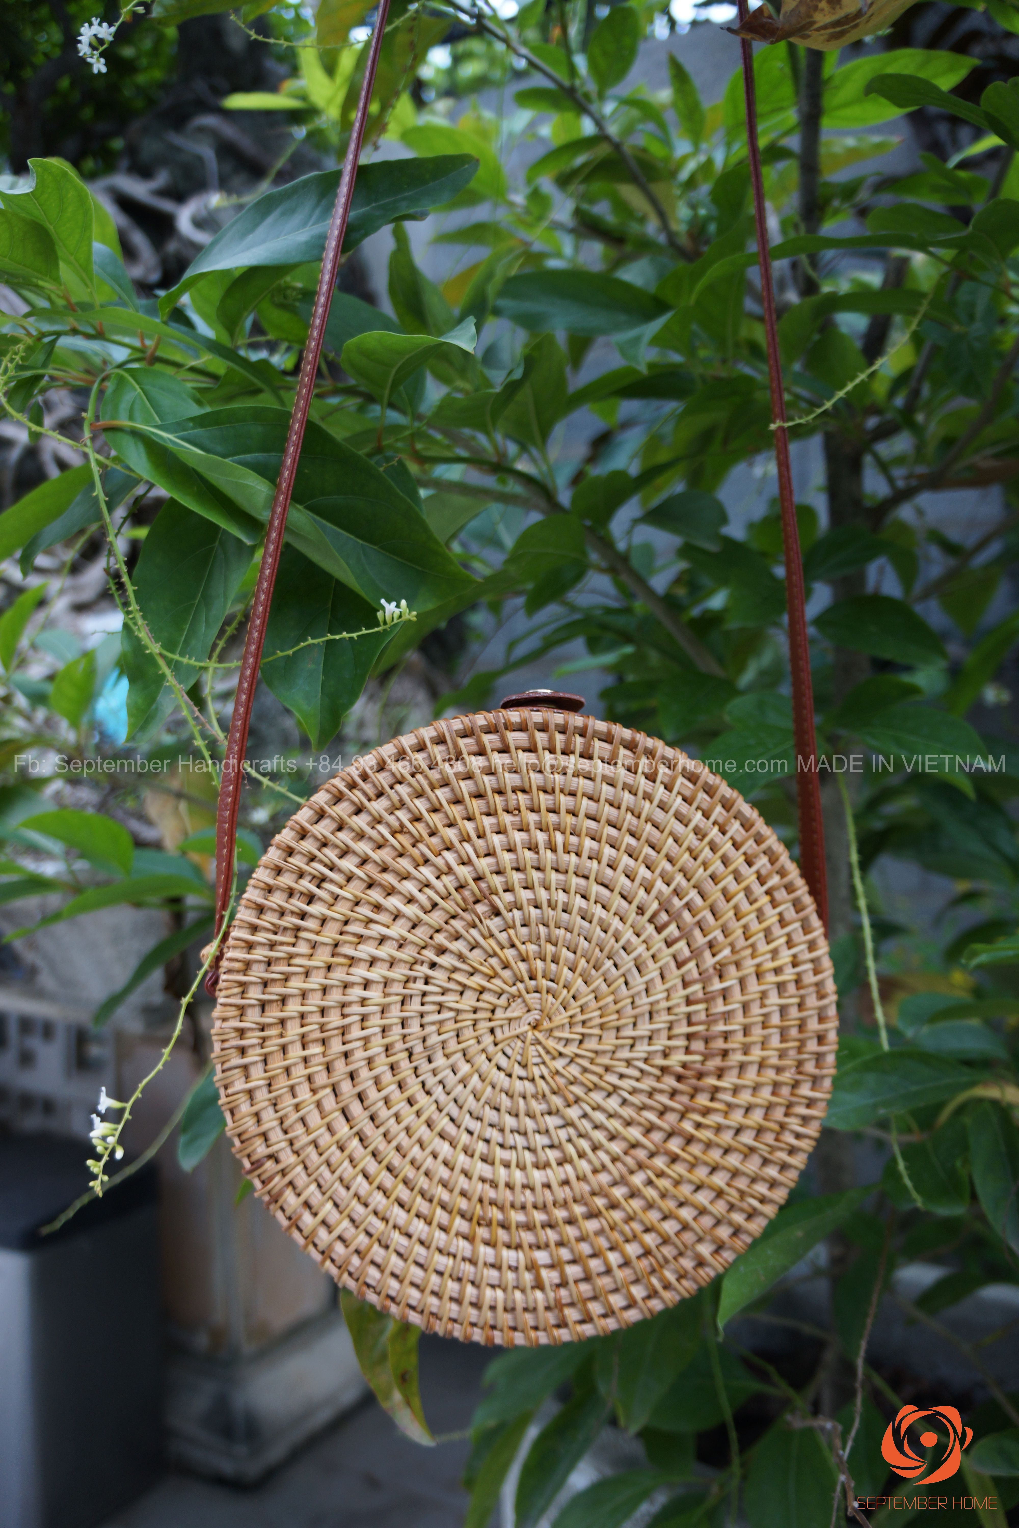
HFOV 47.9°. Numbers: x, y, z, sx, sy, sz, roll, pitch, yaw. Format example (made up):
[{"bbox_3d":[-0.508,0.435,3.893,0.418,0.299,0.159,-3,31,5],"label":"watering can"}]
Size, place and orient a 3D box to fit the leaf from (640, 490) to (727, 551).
[{"bbox_3d":[0.124,-0.174,0.820,0.065,0.041,0.022,9,-19,8],"label":"leaf"}]

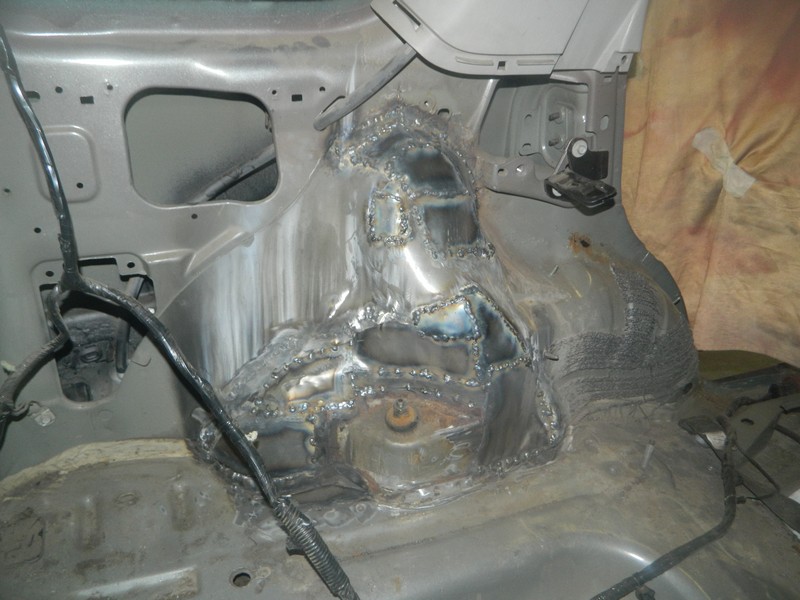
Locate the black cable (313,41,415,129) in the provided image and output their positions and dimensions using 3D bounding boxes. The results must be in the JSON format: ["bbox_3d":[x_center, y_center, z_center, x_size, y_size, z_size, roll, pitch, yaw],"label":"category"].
[{"bbox_3d":[-0.047,-0.302,0.930,0.180,0.030,0.036,-40,15,12],"label":"black cable"}]

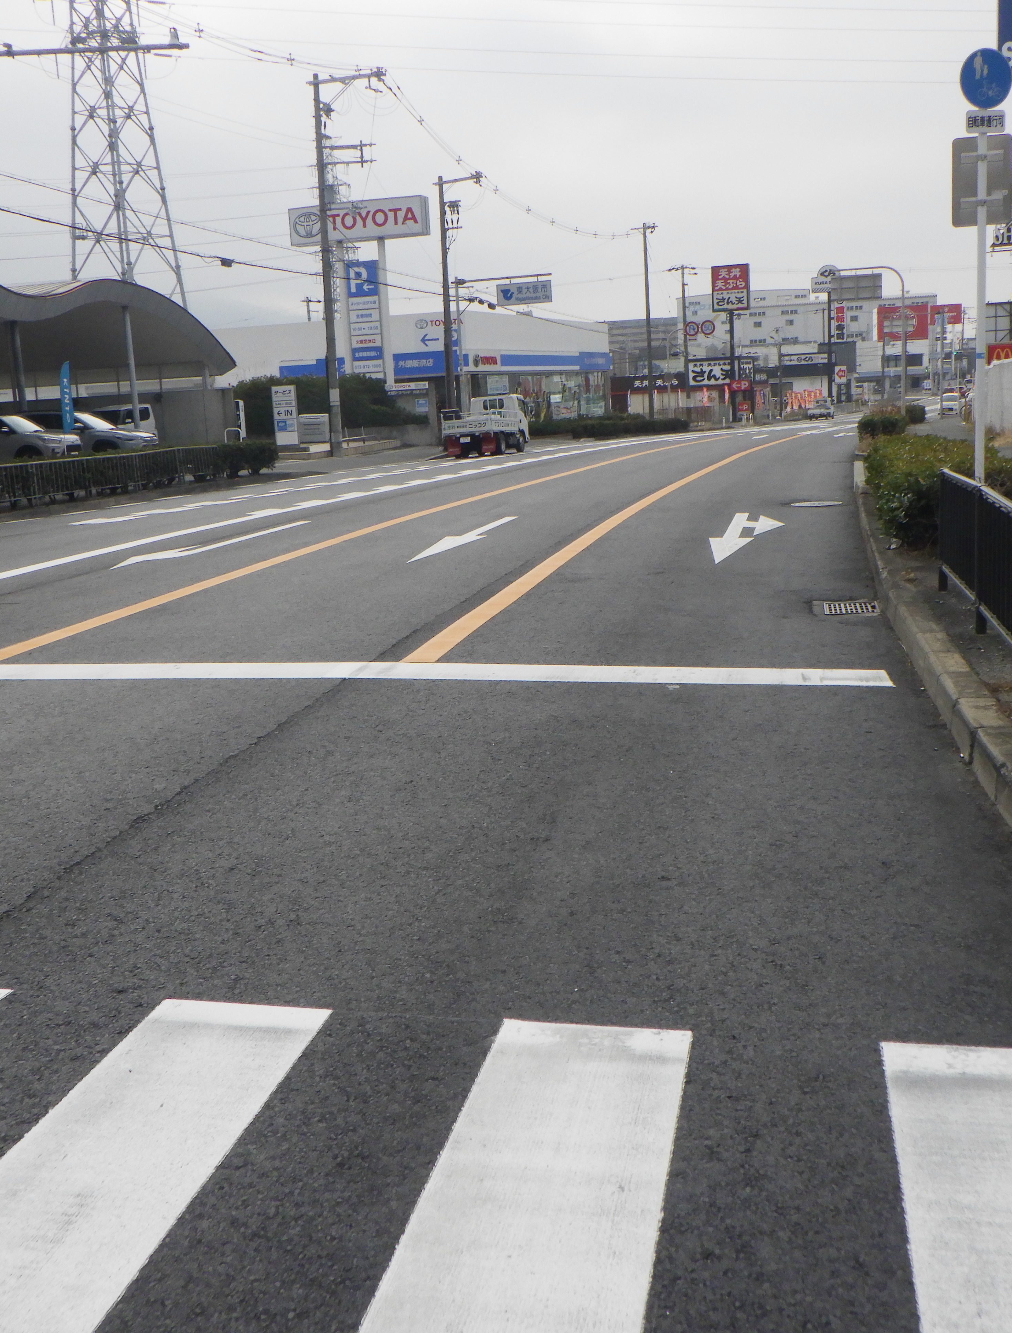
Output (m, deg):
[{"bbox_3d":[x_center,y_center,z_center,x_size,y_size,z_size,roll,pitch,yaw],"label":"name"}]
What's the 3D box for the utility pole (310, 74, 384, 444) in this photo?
[{"bbox_3d":[-5.041,-13.341,47.849,3.000,12.372,0.600,3,12,26],"label":"utility pole"}]

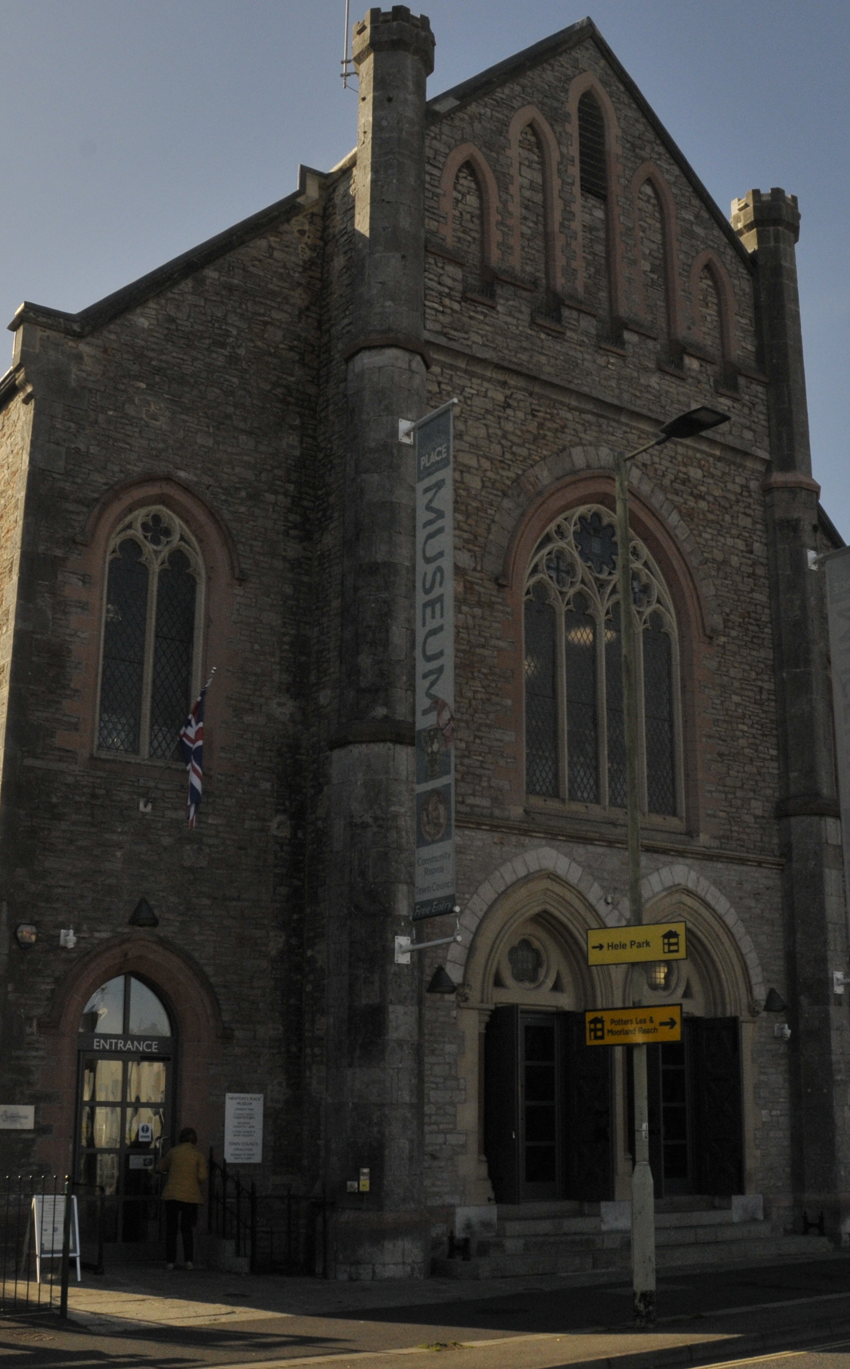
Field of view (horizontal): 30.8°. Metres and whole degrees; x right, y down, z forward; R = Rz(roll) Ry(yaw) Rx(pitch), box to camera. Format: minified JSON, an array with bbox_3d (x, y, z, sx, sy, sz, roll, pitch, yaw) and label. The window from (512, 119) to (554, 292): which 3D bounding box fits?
[{"bbox_3d":[1.623,-7.347,23.754,0.725,2.989,0.294,10,-19,-32],"label":"window"}]

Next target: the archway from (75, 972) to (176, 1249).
[{"bbox_3d":[-3.398,4.861,17.759,1.260,3.150,0.330,11,-19,-33],"label":"archway"}]

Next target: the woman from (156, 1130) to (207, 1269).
[{"bbox_3d":[-2.864,6.073,18.283,0.512,1.586,0.345,6,-17,-21],"label":"woman"}]

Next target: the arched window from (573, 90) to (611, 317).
[{"bbox_3d":[2.645,-7.657,24.545,0.725,4.096,0.294,10,-19,-32],"label":"arched window"}]

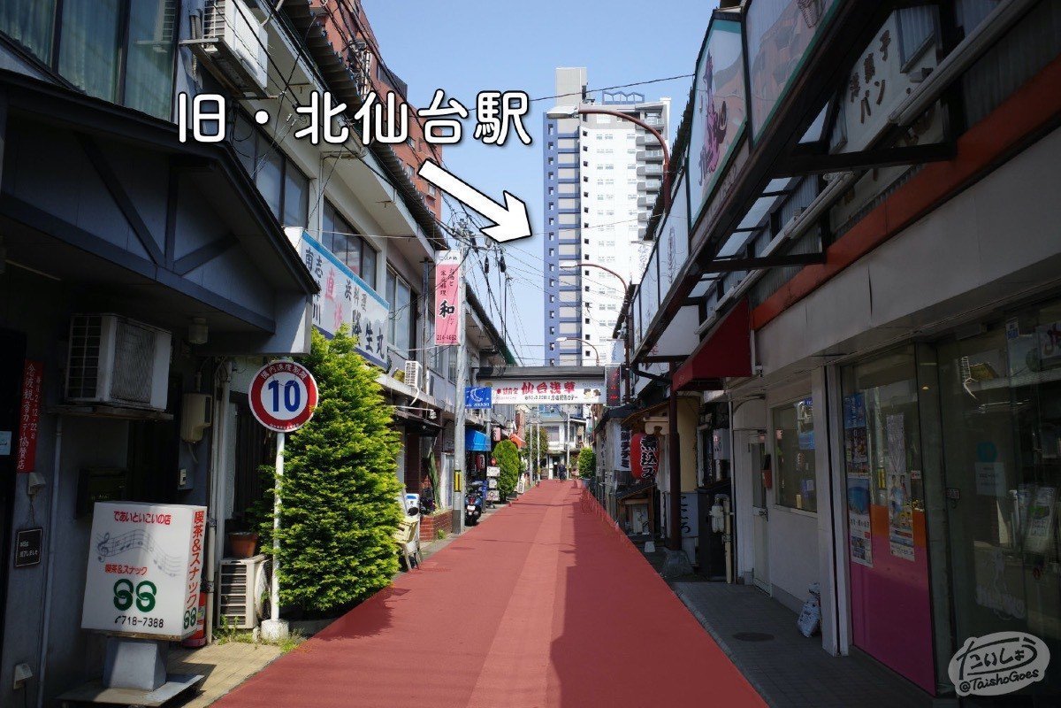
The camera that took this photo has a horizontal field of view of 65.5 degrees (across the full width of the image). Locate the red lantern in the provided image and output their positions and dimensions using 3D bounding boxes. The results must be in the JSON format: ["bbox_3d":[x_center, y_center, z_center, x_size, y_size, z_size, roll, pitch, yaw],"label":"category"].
[{"bbox_3d":[2.057,1.838,14.803,0.494,0.883,0.494,1,-7,-8],"label":"red lantern"}]

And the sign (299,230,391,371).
[{"bbox_3d":[-2.717,-0.595,12.205,0.200,1.190,4.724,-1,-7,3],"label":"sign"}]

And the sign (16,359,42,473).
[{"bbox_3d":[-3.018,0.376,4.982,0.020,0.670,0.158,-1,-7,3],"label":"sign"}]

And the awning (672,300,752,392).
[{"bbox_3d":[2.021,-0.082,9.367,0.630,0.870,1.650,0,-7,3],"label":"awning"}]

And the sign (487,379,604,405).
[{"bbox_3d":[0.467,1.245,27.067,4.115,0.873,0.080,-1,-7,3],"label":"sign"}]

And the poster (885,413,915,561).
[{"bbox_3d":[2.649,0.944,5.915,0.020,1.020,0.418,-1,-7,3],"label":"poster"}]

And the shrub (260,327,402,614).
[{"bbox_3d":[-2.117,1.151,8.891,1.481,2.917,1.500,-1,-7,3],"label":"shrub"}]

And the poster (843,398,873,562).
[{"bbox_3d":[2.692,1.024,6.783,0.020,1.380,0.480,-1,-7,3],"label":"poster"}]

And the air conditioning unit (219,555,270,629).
[{"bbox_3d":[-2.479,2.087,7.464,0.310,0.585,0.790,0,-7,3],"label":"air conditioning unit"}]

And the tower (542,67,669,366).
[{"bbox_3d":[14.100,-15.533,164.186,23.500,76.500,22.000,0,-7,0],"label":"tower"}]

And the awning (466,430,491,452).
[{"bbox_3d":[-1.588,2.296,22.085,0.650,0.620,4.000,0,-7,3],"label":"awning"}]

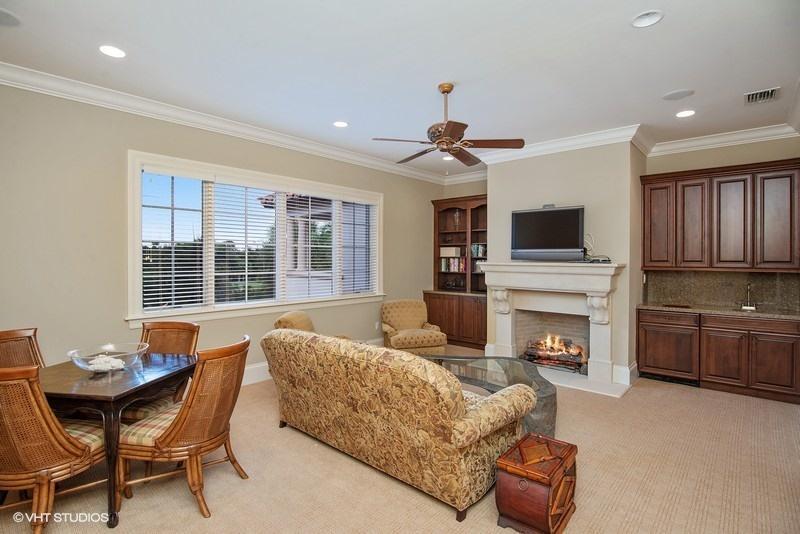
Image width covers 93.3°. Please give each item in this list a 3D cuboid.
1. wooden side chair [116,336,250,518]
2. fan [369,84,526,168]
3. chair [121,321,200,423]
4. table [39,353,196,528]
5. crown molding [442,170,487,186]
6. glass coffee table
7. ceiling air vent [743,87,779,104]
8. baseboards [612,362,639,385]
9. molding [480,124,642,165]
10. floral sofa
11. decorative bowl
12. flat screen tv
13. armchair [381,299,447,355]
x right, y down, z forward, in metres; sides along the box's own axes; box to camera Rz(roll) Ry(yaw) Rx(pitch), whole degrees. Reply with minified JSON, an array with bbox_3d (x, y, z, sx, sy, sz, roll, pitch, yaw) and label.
[{"bbox_3d":[-1.368,0.970,2.429,0.650,0.955,0.540,0,2,11],"label":"wooden side chair"},{"bbox_3d":[0.407,-1.312,3.343,1.300,0.600,1.300,1,1,43],"label":"fan"},{"bbox_3d":[-1.901,0.959,2.835,0.540,0.955,0.650,0,2,13],"label":"chair"},{"bbox_3d":[-1.981,1.069,2.565,0.950,0.750,0.880,0,1,7],"label":"table"},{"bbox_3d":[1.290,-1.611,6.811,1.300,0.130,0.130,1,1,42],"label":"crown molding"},{"bbox_3d":[0.837,1.216,3.778,1.600,0.430,1.120,1,1,43],"label":"glass coffee table"},{"bbox_3d":[3.423,-1.613,3.574,0.240,0.030,0.300,1,1,43],"label":"ceiling air vent"},{"bbox_3d":[2.747,1.286,4.611,0.190,0.210,0.420,1,2,39],"label":"baseboards"},{"bbox_3d":[2.017,-1.584,5.059,2.070,0.125,0.125,1,1,42],"label":"molding"},{"bbox_3d":[-0.112,0.967,3.027,2.100,0.930,1.000,1,2,40],"label":"floral sofa"},{"bbox_3d":[-1.955,0.627,2.537,0.430,0.135,0.430,0,1,7],"label":"decorative bowl"},{"bbox_3d":[1.949,-0.428,5.035,0.970,0.675,0.140,1,1,43],"label":"flat screen tv"},{"bbox_3d":[0.155,0.965,5.718,0.820,0.860,0.880,0,1,-19],"label":"armchair"}]

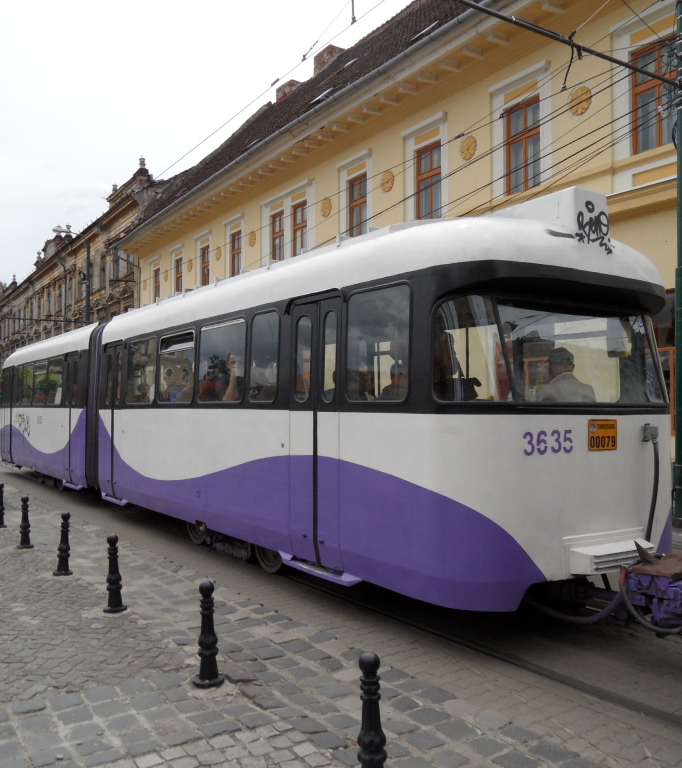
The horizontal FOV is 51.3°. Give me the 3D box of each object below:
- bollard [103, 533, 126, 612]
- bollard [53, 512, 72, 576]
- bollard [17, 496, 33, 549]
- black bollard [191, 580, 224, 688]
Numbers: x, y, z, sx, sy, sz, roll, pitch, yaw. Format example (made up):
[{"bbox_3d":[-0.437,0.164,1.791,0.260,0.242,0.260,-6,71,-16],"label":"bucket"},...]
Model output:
[{"bbox_3d":[-1.738,1.440,5.440,0.185,0.580,0.185,1,-2,-35],"label":"bollard"},{"bbox_3d":[-2.639,1.518,6.780,0.185,0.580,0.185,1,-2,-35],"label":"bollard"},{"bbox_3d":[-3.598,1.574,8.100,0.185,0.580,0.185,1,-2,-35],"label":"bollard"},{"bbox_3d":[-0.754,1.406,4.020,0.185,0.580,0.185,0,-2,0],"label":"black bollard"}]

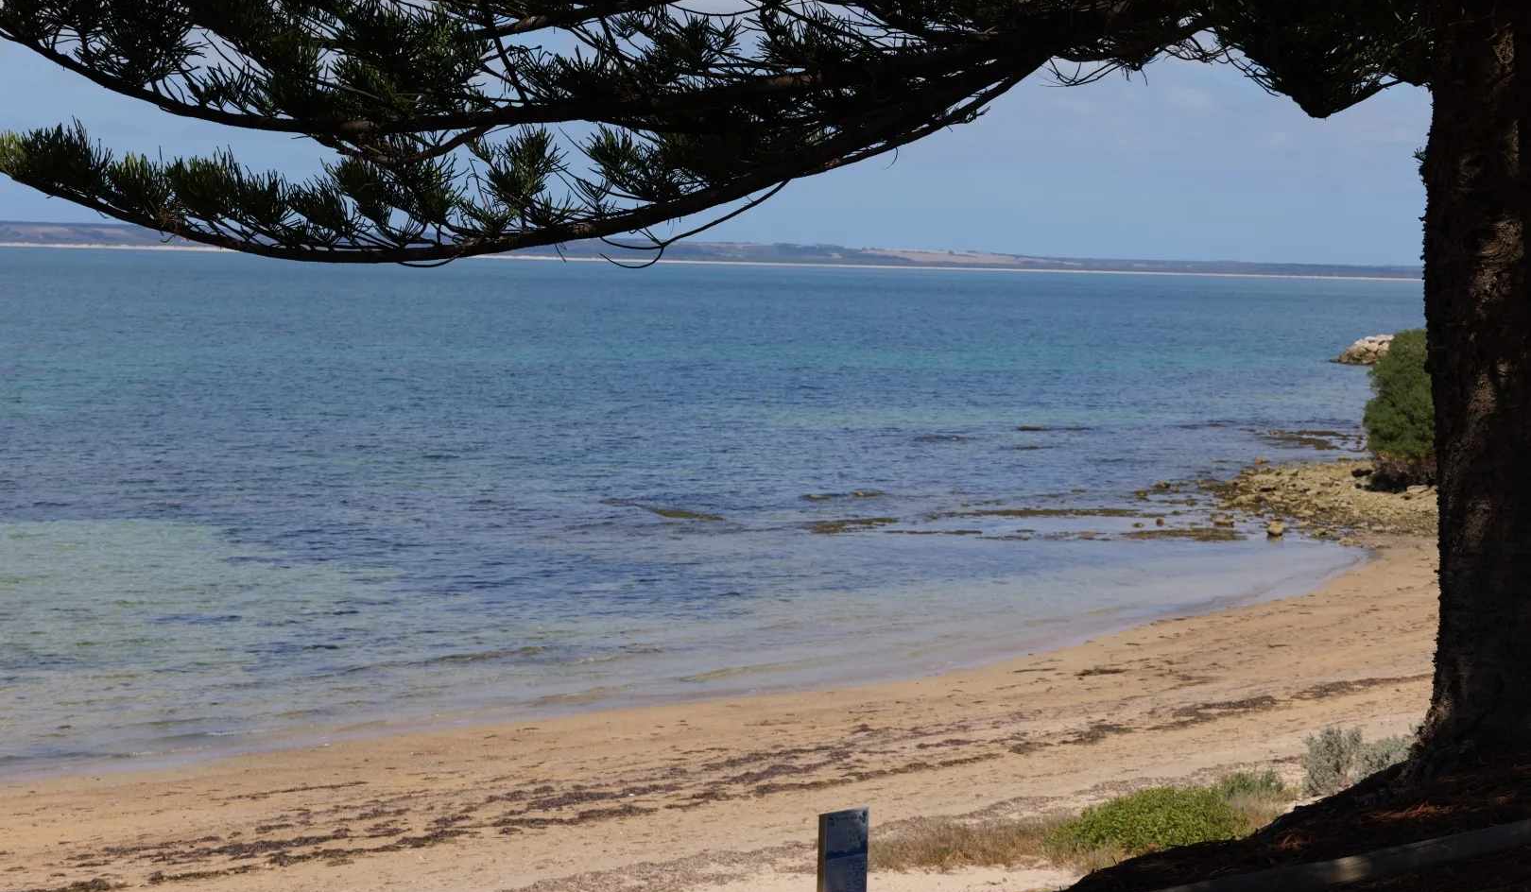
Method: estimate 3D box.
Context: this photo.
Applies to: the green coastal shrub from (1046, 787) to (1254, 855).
[{"bbox_3d":[4.816,4.609,37.602,2.300,0.720,1.800,1,4,0],"label":"green coastal shrub"}]

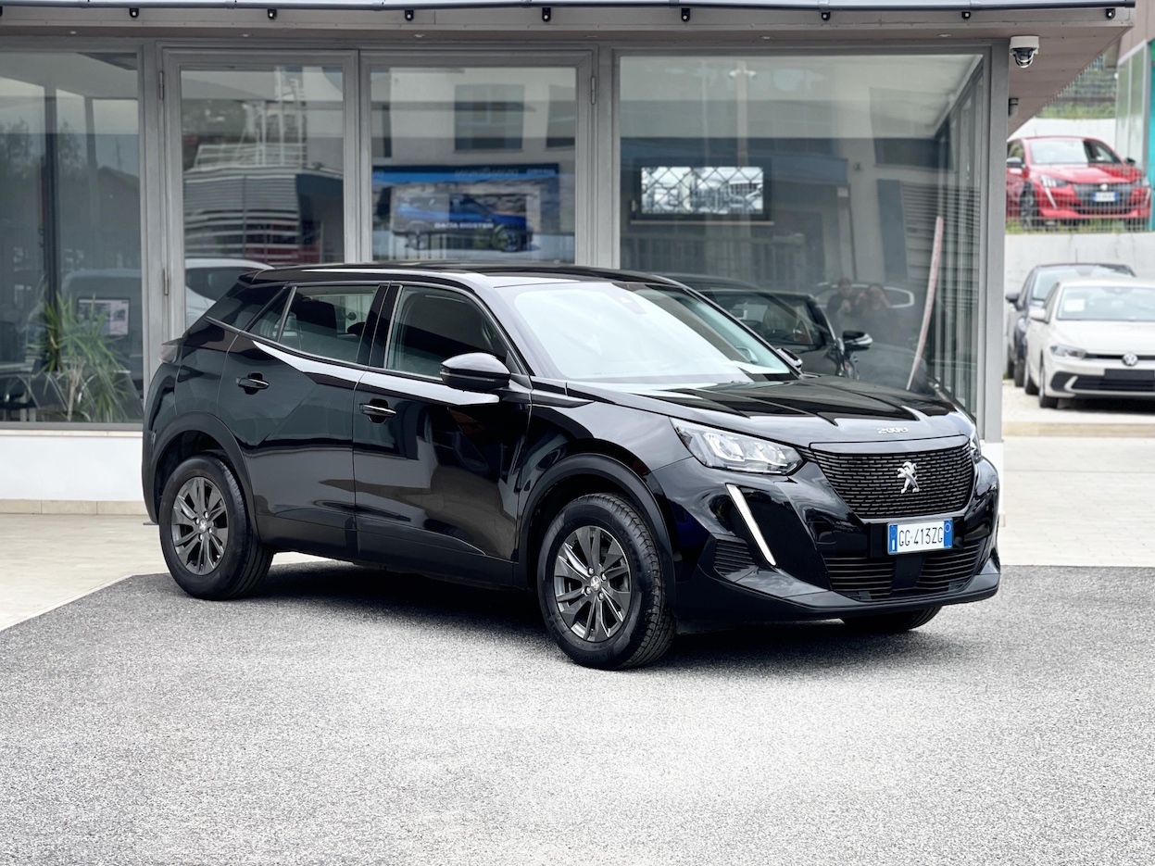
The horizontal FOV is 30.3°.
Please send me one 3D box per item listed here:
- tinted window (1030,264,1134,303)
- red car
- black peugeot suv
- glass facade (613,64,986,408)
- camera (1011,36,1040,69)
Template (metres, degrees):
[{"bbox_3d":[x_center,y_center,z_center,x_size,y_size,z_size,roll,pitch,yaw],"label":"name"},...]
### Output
[{"bbox_3d":[6.850,-2.030,28.900,1.420,0.550,0.500,1,4,9],"label":"tinted window"},{"bbox_3d":[7.280,-3.700,32.000,1.820,1.430,4.050,0,4,-5],"label":"red car"},{"bbox_3d":[-0.193,0.025,9.330,1.850,1.540,4.300,-3,5,-43],"label":"black peugeot suv"},{"bbox_3d":[1.400,-1.180,13.250,2.280,2.300,0.100,1,4,6],"label":"glass facade"},{"bbox_3d":[2.730,-2.320,13.000,0.170,0.190,0.170,1,4,6],"label":"camera"}]

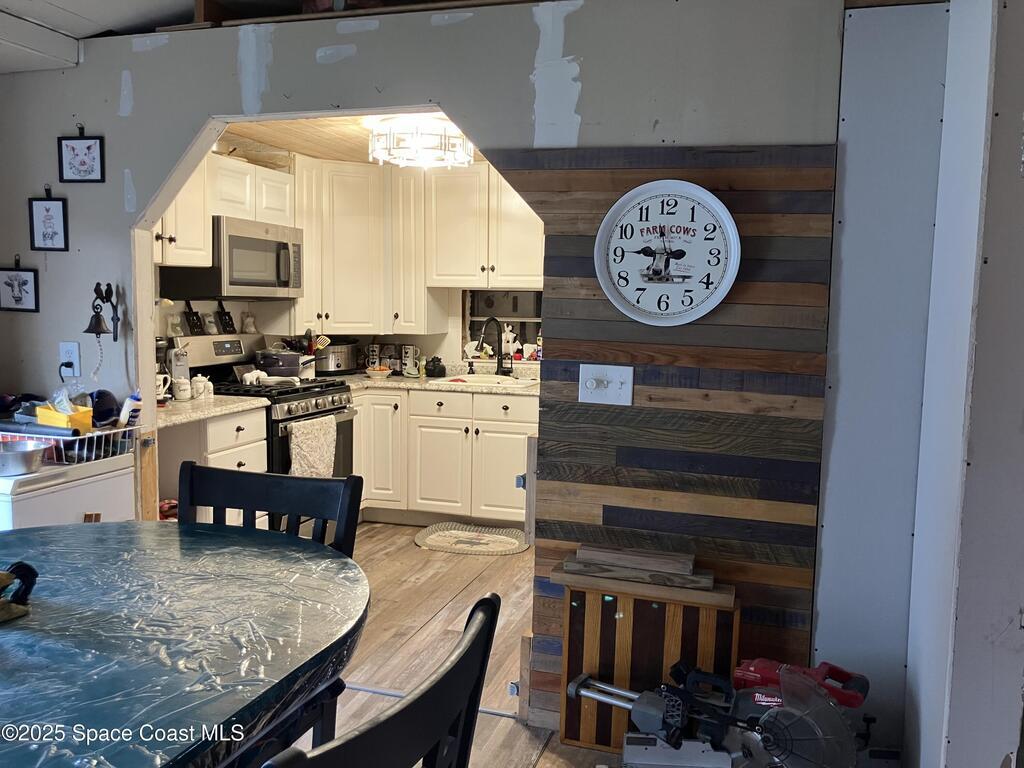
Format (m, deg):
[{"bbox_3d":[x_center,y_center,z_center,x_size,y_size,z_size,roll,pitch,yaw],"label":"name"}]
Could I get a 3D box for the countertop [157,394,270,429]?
[{"bbox_3d":[-1.608,0.120,3.747,0.640,0.042,0.830,3,6,17],"label":"countertop"}]

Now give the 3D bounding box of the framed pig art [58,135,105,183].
[{"bbox_3d":[-1.630,-0.849,3.134,0.202,0.170,0.018,3,6,16],"label":"framed pig art"}]

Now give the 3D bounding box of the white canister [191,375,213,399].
[{"bbox_3d":[-1.574,0.015,4.191,0.100,0.120,0.100,0,6,-11],"label":"white canister"}]

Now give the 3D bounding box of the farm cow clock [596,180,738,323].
[{"bbox_3d":[0.474,-0.400,2.547,0.444,0.444,0.052,3,6,16],"label":"farm cow clock"}]

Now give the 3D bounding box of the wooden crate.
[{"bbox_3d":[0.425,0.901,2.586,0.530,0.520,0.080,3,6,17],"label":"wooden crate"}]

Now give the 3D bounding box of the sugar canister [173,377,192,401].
[{"bbox_3d":[-1.629,0.021,4.100,0.082,0.116,0.078,-1,6,-22],"label":"sugar canister"}]

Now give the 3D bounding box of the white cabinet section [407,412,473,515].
[{"bbox_3d":[-0.365,0.483,5.383,0.430,0.597,0.520,3,6,18],"label":"white cabinet section"}]

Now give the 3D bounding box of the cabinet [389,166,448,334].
[{"bbox_3d":[-0.612,-0.864,5.439,0.255,1.065,0.345,3,6,17],"label":"cabinet"}]

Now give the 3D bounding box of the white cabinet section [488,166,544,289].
[{"bbox_3d":[0.113,-0.999,5.306,0.436,0.771,0.325,3,6,18],"label":"white cabinet section"}]

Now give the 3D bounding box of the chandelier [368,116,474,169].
[{"bbox_3d":[-0.423,-1.149,3.908,0.495,0.190,0.495,1,6,0],"label":"chandelier"}]

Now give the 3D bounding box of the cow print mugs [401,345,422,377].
[{"bbox_3d":[-0.669,-0.155,5.480,0.125,0.205,0.090,0,6,-7],"label":"cow print mugs"}]

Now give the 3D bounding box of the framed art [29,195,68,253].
[{"bbox_3d":[-1.780,-0.612,3.182,0.178,0.198,0.018,3,6,17],"label":"framed art"}]

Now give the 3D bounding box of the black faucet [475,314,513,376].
[{"bbox_3d":[-0.114,-0.253,5.559,0.120,0.385,0.225,6,7,38],"label":"black faucet"}]

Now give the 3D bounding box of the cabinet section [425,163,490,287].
[{"bbox_3d":[-0.301,-1.018,5.442,0.436,0.771,0.325,3,6,18],"label":"cabinet section"}]

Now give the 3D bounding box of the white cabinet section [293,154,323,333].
[{"bbox_3d":[-1.382,-0.838,5.042,0.325,1.078,0.311,3,6,18],"label":"white cabinet section"}]

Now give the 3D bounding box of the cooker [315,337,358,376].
[{"bbox_3d":[-1.173,-0.179,5.387,0.330,0.245,0.260,-2,6,-28],"label":"cooker"}]

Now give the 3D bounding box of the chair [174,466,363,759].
[{"bbox_3d":[-0.615,0.722,1.648,0.455,1.025,0.520,3,6,17],"label":"chair"}]

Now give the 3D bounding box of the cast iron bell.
[{"bbox_3d":[-1.522,-0.219,3.043,0.093,0.090,0.093,3,6,17],"label":"cast iron bell"}]

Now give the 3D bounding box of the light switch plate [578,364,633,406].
[{"bbox_3d":[0.291,0.005,2.570,0.168,0.118,0.022,3,6,17],"label":"light switch plate"}]

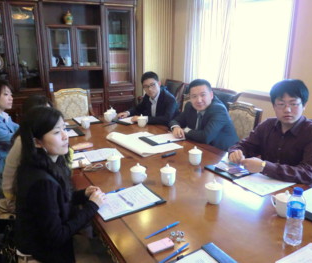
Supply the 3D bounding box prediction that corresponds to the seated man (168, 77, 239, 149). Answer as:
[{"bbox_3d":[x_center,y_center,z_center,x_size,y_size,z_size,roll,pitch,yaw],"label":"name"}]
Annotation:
[{"bbox_3d":[0.414,0.207,2.588,0.760,1.220,0.580,-12,19,-38],"label":"seated man"}]

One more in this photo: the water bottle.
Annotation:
[{"bbox_3d":[0.521,0.315,1.169,0.065,0.219,0.065,0,16,0],"label":"water bottle"}]

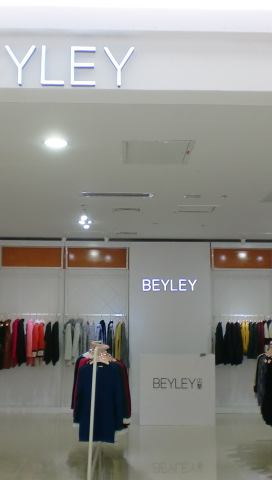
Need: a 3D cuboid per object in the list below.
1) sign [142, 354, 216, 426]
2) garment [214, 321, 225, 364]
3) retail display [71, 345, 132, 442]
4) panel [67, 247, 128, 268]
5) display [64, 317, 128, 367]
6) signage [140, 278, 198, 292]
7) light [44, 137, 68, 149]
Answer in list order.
[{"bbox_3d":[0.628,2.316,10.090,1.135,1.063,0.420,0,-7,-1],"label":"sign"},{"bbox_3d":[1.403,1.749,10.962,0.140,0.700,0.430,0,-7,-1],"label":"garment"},{"bbox_3d":[-0.357,1.487,6.453,0.560,0.980,1.100,0,-8,-1],"label":"retail display"},{"bbox_3d":[-0.676,0.302,11.303,1.070,0.360,0.050,0,-8,-1],"label":"panel"},{"bbox_3d":[-0.686,1.710,10.919,1.120,0.825,0.480,0,-7,-1],"label":"display"},{"bbox_3d":[0.567,0.788,11.208,0.950,0.220,0.060,0,-8,-1],"label":"signage"},{"bbox_3d":[-0.666,-0.811,5.419,0.200,0.050,0.200,0,-8,-1],"label":"light"}]

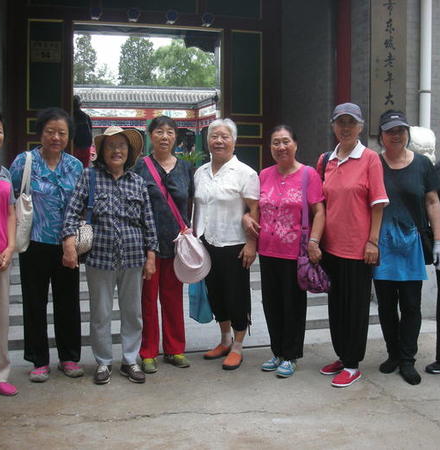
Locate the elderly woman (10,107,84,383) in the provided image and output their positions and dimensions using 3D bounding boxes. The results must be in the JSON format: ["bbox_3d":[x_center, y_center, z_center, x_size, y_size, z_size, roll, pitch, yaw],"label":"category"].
[{"bbox_3d":[-1.030,0.116,3.645,0.460,1.633,0.330,-1,5,-14],"label":"elderly woman"}]

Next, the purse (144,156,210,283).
[{"bbox_3d":[-0.273,-0.031,3.801,0.410,0.791,0.220,0,5,0],"label":"purse"}]

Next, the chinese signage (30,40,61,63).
[{"bbox_3d":[-1.878,-1.875,6.567,0.320,0.235,0.025,-1,5,-12],"label":"chinese signage"}]

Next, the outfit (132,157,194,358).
[{"bbox_3d":[-0.352,0.216,3.844,0.420,1.292,0.280,-1,5,-6],"label":"outfit"}]

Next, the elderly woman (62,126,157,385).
[{"bbox_3d":[-0.655,0.181,3.597,0.530,1.513,0.340,-1,5,-8],"label":"elderly woman"}]

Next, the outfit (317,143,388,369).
[{"bbox_3d":[0.786,0.190,3.626,0.420,1.367,0.270,2,5,24],"label":"outfit"}]

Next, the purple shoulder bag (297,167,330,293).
[{"bbox_3d":[0.573,0.031,3.716,0.200,0.775,0.180,1,5,12],"label":"purple shoulder bag"}]

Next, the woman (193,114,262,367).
[{"bbox_3d":[0.036,0.119,3.942,0.430,1.598,0.310,2,5,18],"label":"woman"}]

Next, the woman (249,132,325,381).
[{"bbox_3d":[0.411,0.157,3.807,0.440,1.548,0.310,1,5,13],"label":"woman"}]

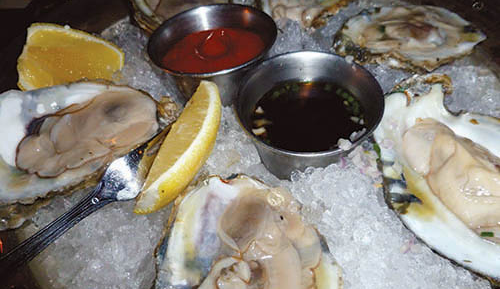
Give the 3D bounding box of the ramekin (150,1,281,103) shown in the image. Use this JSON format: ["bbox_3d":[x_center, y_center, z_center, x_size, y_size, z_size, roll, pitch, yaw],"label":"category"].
[{"bbox_3d":[-0.017,-0.043,0.213,0.065,0.032,0.065,-4,48,4],"label":"ramekin"}]

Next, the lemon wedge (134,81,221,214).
[{"bbox_3d":[-0.033,0.002,0.190,0.030,0.030,0.071,16,64,18],"label":"lemon wedge"}]

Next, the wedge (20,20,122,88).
[{"bbox_3d":[-0.104,-0.050,0.238,0.063,0.036,0.036,3,52,9],"label":"wedge"}]

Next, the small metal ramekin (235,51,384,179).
[{"bbox_3d":[0.027,-0.011,0.192,0.065,0.032,0.065,-4,51,4],"label":"small metal ramekin"}]

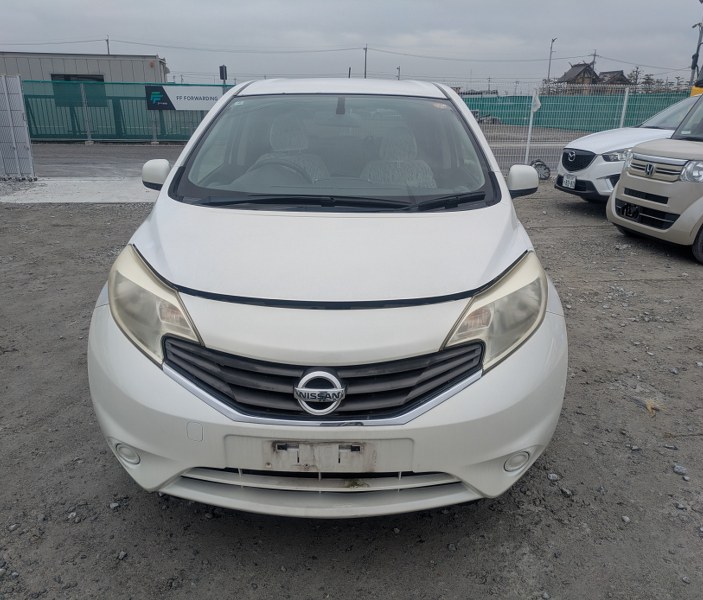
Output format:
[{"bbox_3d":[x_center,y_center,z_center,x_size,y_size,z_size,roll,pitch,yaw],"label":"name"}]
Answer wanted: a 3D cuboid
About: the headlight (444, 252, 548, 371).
[{"bbox_3d":[0.466,0.036,1.866,0.410,0.290,0.500,1,19,1],"label":"headlight"}]

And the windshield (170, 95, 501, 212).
[{"bbox_3d":[-0.060,-0.659,2.674,1.400,0.140,0.940,1,46,1],"label":"windshield"}]

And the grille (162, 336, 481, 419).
[{"bbox_3d":[-0.091,0.228,1.659,0.970,0.200,0.200,1,19,1],"label":"grille"}]

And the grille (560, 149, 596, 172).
[{"bbox_3d":[2.985,-1.861,7.662,0.150,0.310,0.760,-3,19,-10],"label":"grille"}]

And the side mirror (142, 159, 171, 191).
[{"bbox_3d":[-0.920,-0.599,2.812,0.190,0.160,0.140,1,19,1],"label":"side mirror"}]

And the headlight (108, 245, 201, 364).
[{"bbox_3d":[-0.634,0.019,1.885,0.410,0.290,0.500,1,19,1],"label":"headlight"}]

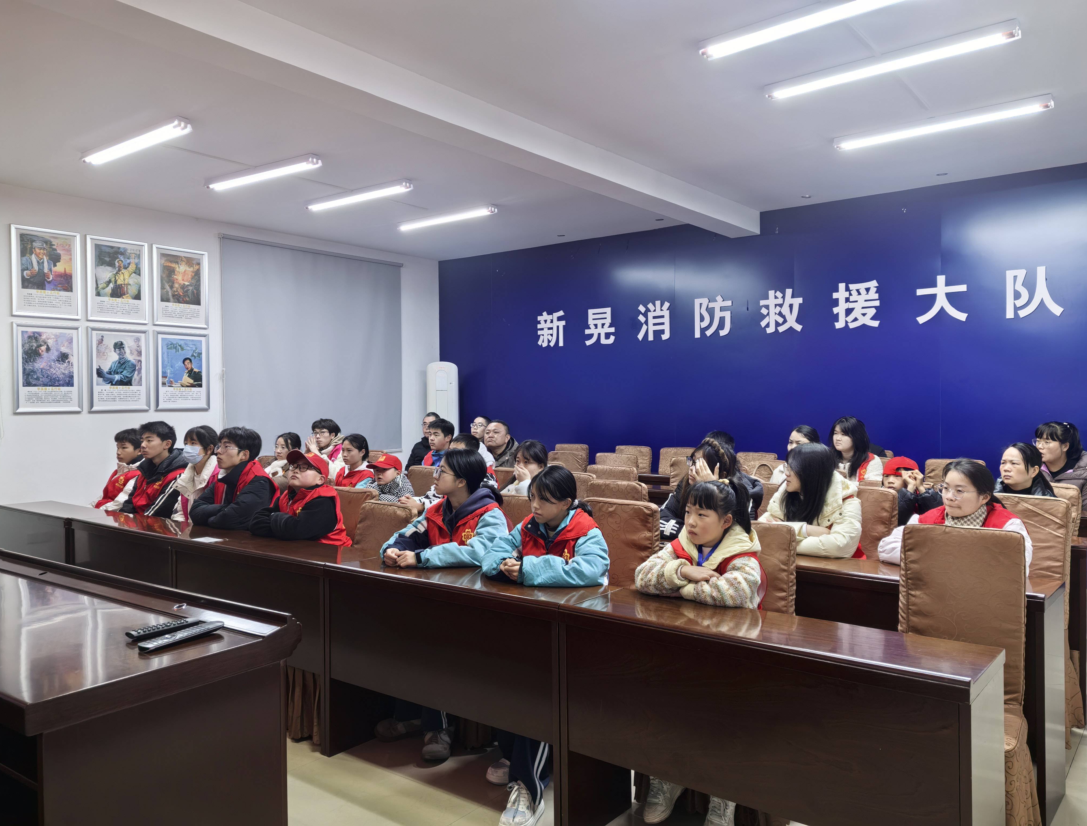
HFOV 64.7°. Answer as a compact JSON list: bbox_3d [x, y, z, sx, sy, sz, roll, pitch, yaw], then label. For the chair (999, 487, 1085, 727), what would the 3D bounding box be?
[{"bbox_3d":[2.011,0.875,3.690,0.440,1.000,0.540,0,1,39],"label":"chair"}]

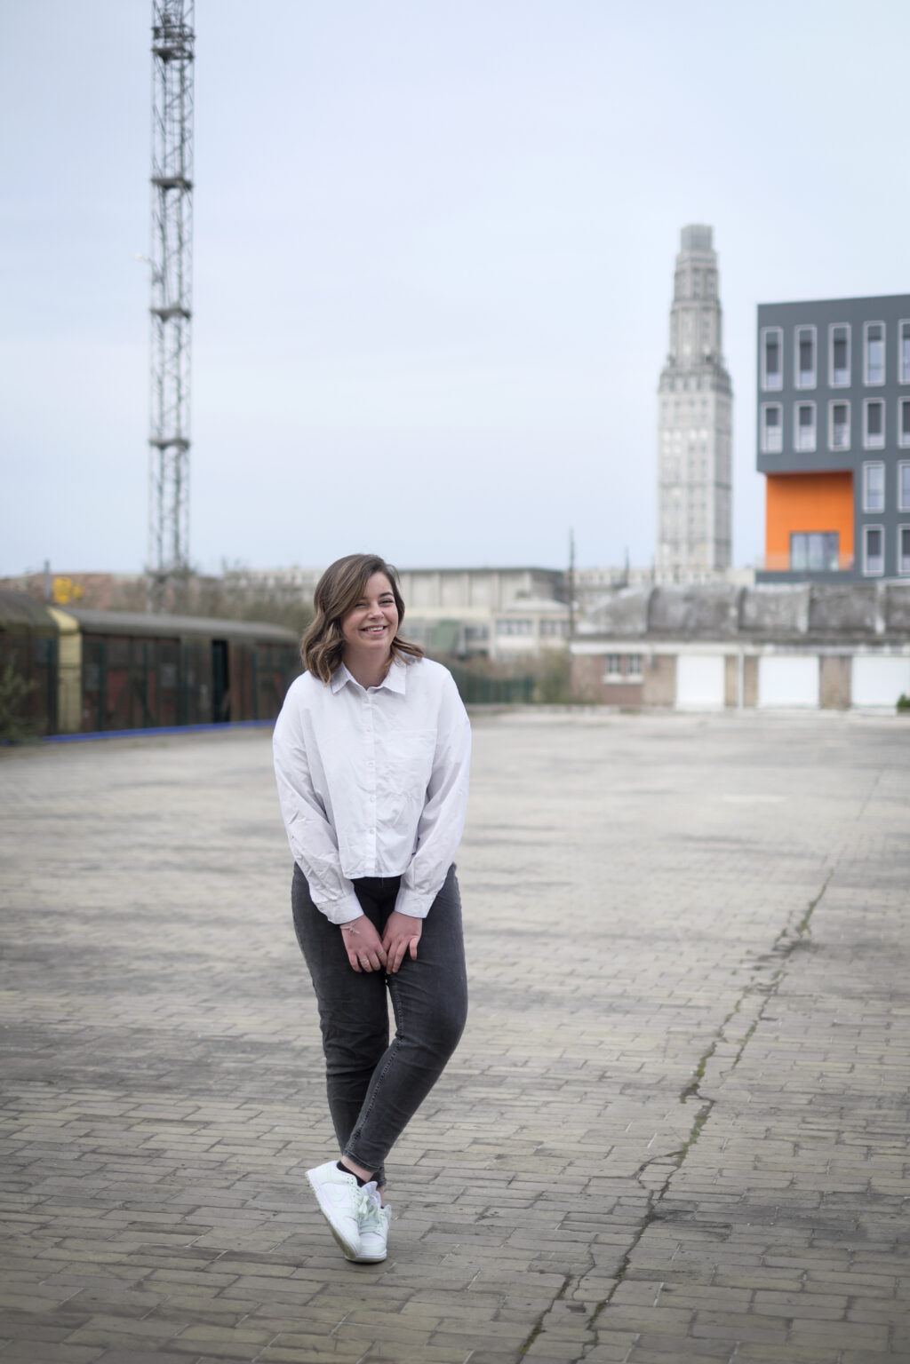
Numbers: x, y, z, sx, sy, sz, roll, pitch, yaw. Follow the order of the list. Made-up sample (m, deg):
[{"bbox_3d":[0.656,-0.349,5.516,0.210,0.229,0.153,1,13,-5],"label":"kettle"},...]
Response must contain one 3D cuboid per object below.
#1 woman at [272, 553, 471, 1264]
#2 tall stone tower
[{"bbox_3d":[-0.198,0.514,4.740,0.480,1.630,0.400,1,0,-3],"label":"woman"},{"bbox_3d":[58.000,-55.900,487.000,14.800,110.000,14.800,1,0,24],"label":"tall stone tower"}]

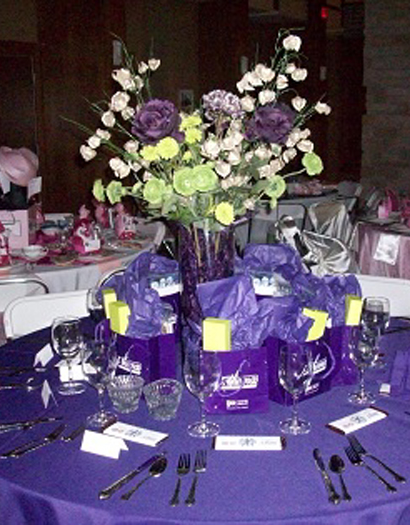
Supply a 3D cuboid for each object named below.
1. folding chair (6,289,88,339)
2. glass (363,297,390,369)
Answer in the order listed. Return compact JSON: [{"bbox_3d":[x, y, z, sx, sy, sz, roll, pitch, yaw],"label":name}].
[{"bbox_3d":[-0.487,0.534,2.740,0.450,0.780,0.470,-8,13,-29],"label":"folding chair"},{"bbox_3d":[0.483,0.194,1.943,0.076,0.192,0.076,-1,11,0],"label":"glass"}]

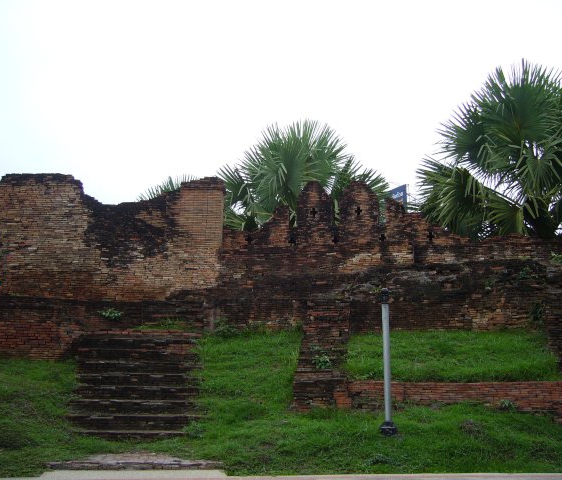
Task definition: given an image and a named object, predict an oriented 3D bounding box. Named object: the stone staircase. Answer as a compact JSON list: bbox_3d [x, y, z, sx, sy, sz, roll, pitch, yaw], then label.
[{"bbox_3d":[-2.420,2.353,11.207,2.150,1.650,2.000,0,-8,-2],"label":"stone staircase"}]

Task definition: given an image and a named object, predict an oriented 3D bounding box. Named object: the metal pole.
[{"bbox_3d":[1.535,1.746,9.550,0.240,2.100,0.240,0,-8,0],"label":"metal pole"}]

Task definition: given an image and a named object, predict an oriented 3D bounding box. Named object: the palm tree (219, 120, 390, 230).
[{"bbox_3d":[0.720,-0.484,20.265,5.200,6.000,5.000,0,-8,0],"label":"palm tree"}]

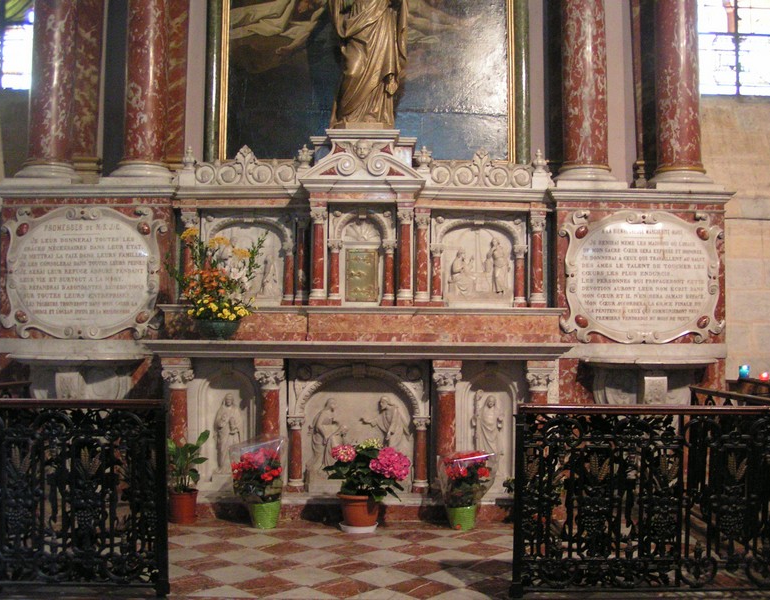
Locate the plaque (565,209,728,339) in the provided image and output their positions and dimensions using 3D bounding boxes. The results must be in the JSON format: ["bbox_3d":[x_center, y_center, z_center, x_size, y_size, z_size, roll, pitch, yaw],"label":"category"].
[{"bbox_3d":[1.566,-0.140,5.330,0.989,0.809,0.070,1,-2,0],"label":"plaque"}]

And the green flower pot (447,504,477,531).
[{"bbox_3d":[0.411,1.153,4.706,0.171,0.130,0.171,0,-3,0],"label":"green flower pot"}]

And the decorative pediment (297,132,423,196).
[{"bbox_3d":[-0.147,-0.878,5.731,0.835,0.408,0.280,1,-3,0],"label":"decorative pediment"}]

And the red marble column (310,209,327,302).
[{"bbox_3d":[-0.401,-0.273,5.290,0.108,0.603,0.108,0,-3,0],"label":"red marble column"}]

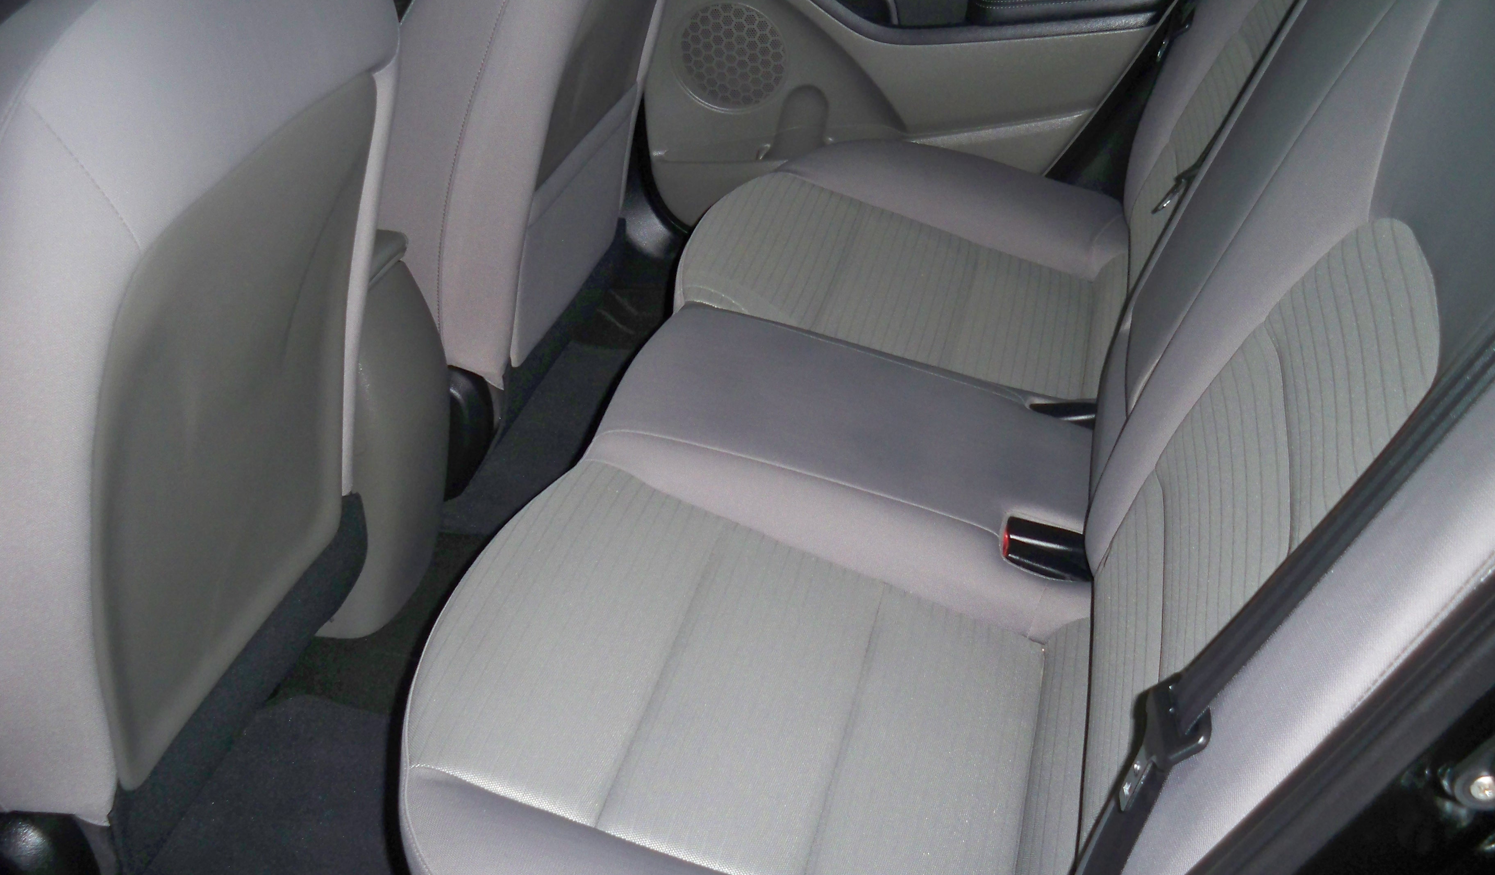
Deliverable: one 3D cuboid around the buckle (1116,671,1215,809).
[{"bbox_3d":[0.239,0.179,0.870,0.021,0.079,0.063,19,30,-10],"label":"buckle"}]

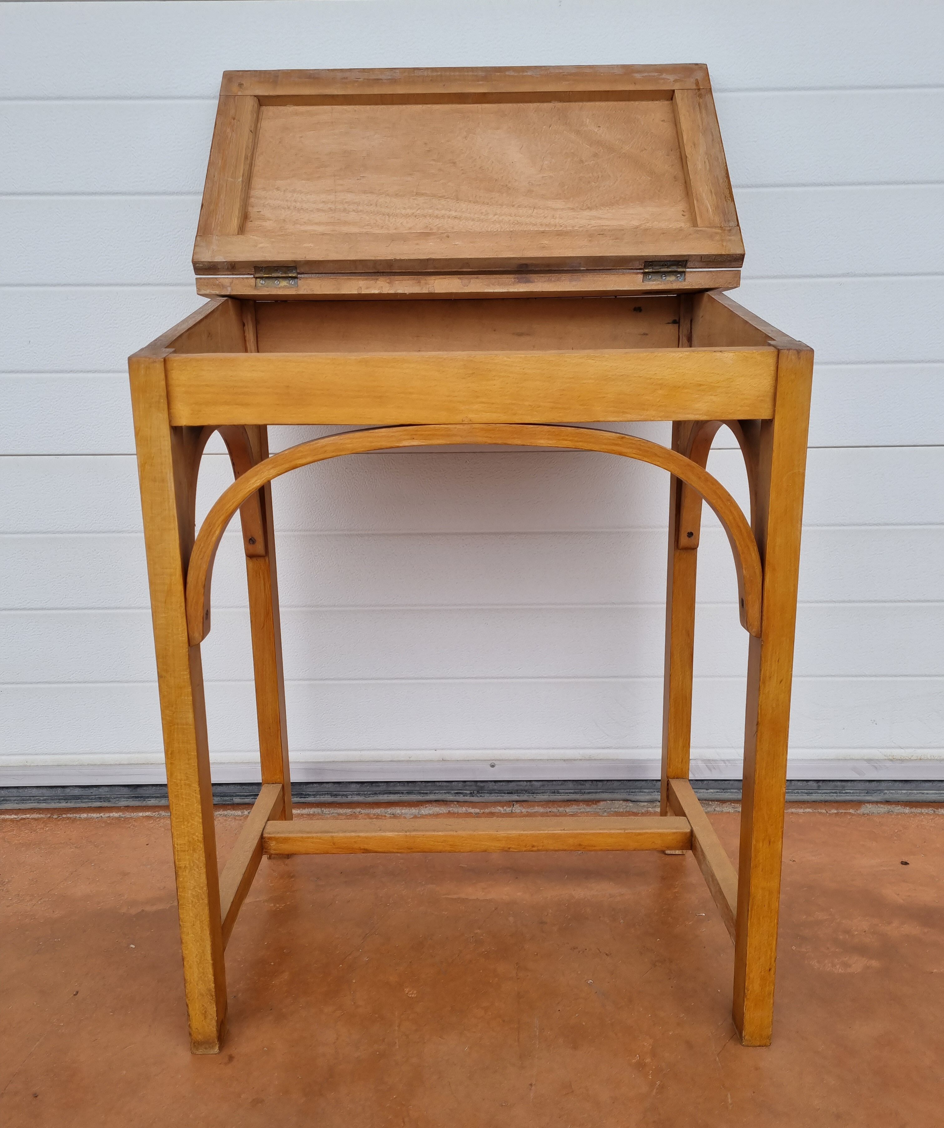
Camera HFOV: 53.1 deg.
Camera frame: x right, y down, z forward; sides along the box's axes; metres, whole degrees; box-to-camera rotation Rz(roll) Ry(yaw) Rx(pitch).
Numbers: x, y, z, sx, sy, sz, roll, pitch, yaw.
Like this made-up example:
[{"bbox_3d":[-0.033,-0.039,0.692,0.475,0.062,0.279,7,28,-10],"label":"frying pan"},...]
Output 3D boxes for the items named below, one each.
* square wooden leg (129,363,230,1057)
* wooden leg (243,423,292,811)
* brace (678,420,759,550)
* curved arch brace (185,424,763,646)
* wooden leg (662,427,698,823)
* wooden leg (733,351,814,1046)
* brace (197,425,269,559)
[{"bbox_3d":[-0.269,0.148,0.882,0.029,0.683,0.037,-1,12,0],"label":"square wooden leg"},{"bbox_3d":[-0.271,0.041,1.238,0.029,0.742,0.037,-1,12,0],"label":"wooden leg"},{"bbox_3d":[0.274,-0.072,1.027,0.024,0.181,0.334,-1,12,0],"label":"brace"},{"bbox_3d":[0.002,-0.027,0.847,0.517,0.197,0.024,-1,12,0],"label":"curved arch brace"},{"bbox_3d":[0.275,0.033,1.239,0.029,0.742,0.037,-1,12,0],"label":"wooden leg"},{"bbox_3d":[0.277,0.140,0.884,0.029,0.683,0.037,-1,12,0],"label":"wooden leg"},{"bbox_3d":[-0.272,-0.064,1.026,0.024,0.181,0.334,-1,12,0],"label":"brace"}]

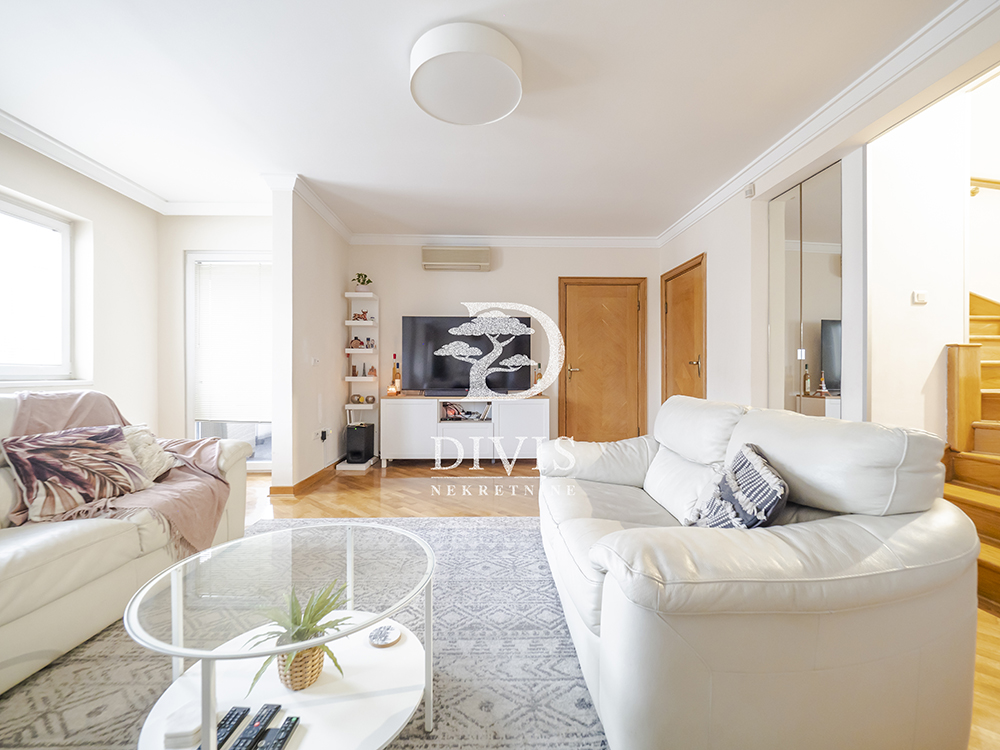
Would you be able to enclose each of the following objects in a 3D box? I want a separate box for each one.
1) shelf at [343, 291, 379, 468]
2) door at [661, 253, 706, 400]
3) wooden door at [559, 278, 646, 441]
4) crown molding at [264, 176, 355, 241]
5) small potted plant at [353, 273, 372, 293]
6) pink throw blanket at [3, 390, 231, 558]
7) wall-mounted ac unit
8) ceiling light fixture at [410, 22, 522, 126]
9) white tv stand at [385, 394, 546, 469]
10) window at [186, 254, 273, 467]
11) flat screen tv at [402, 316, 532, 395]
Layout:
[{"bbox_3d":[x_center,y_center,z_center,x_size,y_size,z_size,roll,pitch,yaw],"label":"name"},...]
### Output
[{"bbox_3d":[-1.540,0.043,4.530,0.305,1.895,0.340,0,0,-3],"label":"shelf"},{"bbox_3d":[1.955,-0.090,4.330,0.100,2.165,0.970,0,0,-3],"label":"door"},{"bbox_3d":[1.240,-0.084,4.880,1.070,2.170,0.100,0,0,-2],"label":"wooden door"},{"bbox_3d":[-1.820,-1.571,4.000,0.300,0.100,1.440,0,0,-2],"label":"crown molding"},{"bbox_3d":[-1.547,-1.024,4.550,0.230,0.240,0.200,0,0,-3],"label":"small potted plant"},{"bbox_3d":[-1.920,0.470,2.000,0.900,0.790,0.850,0,0,2],"label":"pink throw blanket"},{"bbox_3d":[-0.494,-1.304,4.650,0.785,0.280,0.200,0,0,-3],"label":"wall-mounted ac unit"},{"bbox_3d":[-0.177,-1.554,2.135,0.570,0.137,0.570,0,0,-3],"label":"ceiling light fixture"},{"bbox_3d":[-0.370,0.620,4.567,1.800,0.760,0.420,0,0,-2],"label":"white tv stand"},{"bbox_3d":[-2.575,-0.124,3.940,0.950,2.100,0.090,0,0,-3],"label":"window"},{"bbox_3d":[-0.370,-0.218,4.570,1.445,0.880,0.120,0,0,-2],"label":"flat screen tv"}]

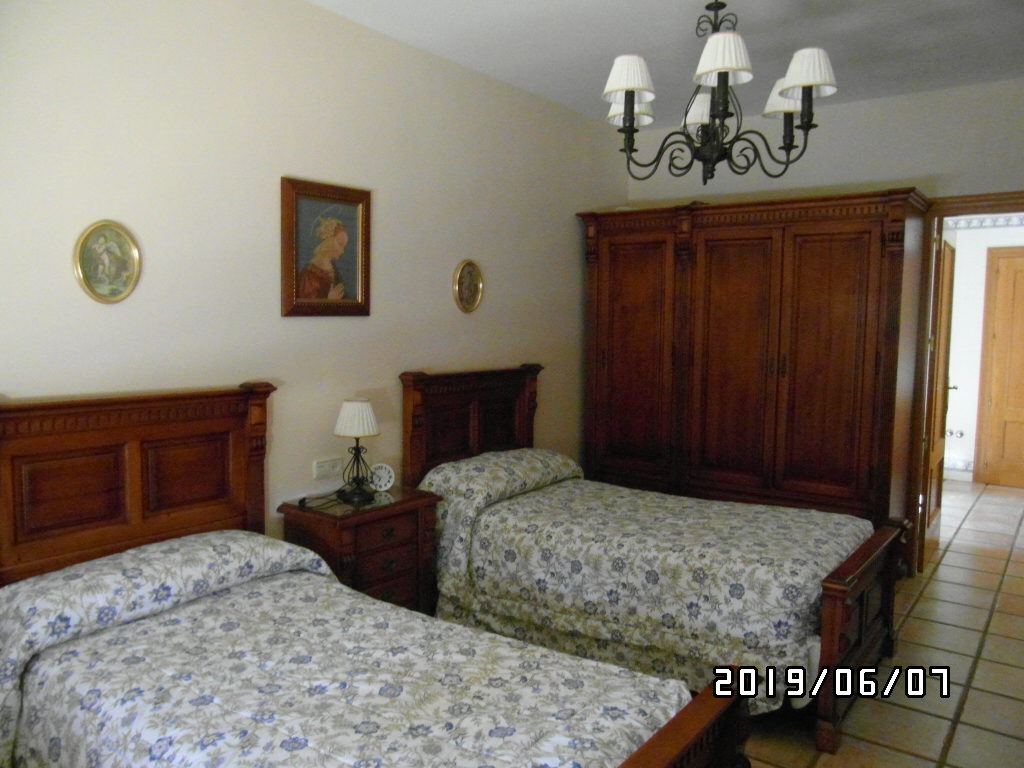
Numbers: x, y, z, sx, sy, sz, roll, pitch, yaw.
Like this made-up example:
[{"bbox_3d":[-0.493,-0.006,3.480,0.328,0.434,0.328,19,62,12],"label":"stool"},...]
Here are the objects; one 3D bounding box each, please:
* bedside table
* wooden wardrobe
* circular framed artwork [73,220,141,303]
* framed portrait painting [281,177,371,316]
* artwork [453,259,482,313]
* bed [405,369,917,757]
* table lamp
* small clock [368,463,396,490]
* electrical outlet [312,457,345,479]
[{"bbox_3d":[-0.663,0.829,3.147,0.379,0.633,0.579,4,7,38],"label":"bedside table"},{"bbox_3d":[1.370,0.006,4.348,1.923,2.085,0.643,4,6,35],"label":"wooden wardrobe"},{"bbox_3d":[-1.371,-0.414,2.414,0.022,0.282,0.216,4,7,38],"label":"circular framed artwork"},{"bbox_3d":[-0.804,-0.582,3.111,0.030,0.570,0.471,4,7,38],"label":"framed portrait painting"},{"bbox_3d":[-0.236,-0.530,3.842,0.022,0.290,0.234,4,7,38],"label":"artwork"},{"bbox_3d":[0.584,0.563,3.309,2.099,1.151,1.015,4,7,38],"label":"bed"},{"bbox_3d":[-0.683,0.292,3.128,0.204,0.433,0.204,0,5,0],"label":"table lamp"},{"bbox_3d":[-0.598,0.432,3.273,0.122,0.126,0.040,-3,6,-33],"label":"small clock"},{"bbox_3d":[-0.827,0.379,3.192,0.012,0.078,0.157,4,7,38],"label":"electrical outlet"}]

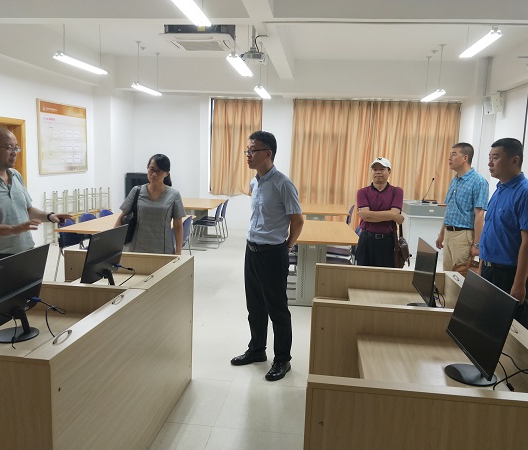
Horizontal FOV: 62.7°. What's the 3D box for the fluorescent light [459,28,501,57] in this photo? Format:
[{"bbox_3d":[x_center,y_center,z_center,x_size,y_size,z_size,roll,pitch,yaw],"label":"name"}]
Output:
[{"bbox_3d":[2.816,-2.354,5.669,0.160,0.100,1.220,3,9,7],"label":"fluorescent light"}]

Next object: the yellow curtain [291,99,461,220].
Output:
[{"bbox_3d":[2.151,-1.167,8.765,3.280,2.600,0.150,3,9,7],"label":"yellow curtain"}]

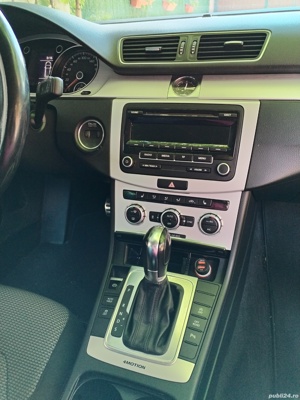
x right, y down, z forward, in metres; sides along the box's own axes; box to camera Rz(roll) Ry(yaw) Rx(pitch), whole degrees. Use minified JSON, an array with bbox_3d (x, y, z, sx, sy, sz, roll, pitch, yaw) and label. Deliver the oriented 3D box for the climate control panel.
[{"bbox_3d":[0.043,0.021,0.576,0.243,0.112,0.035,6,5,17],"label":"climate control panel"}]

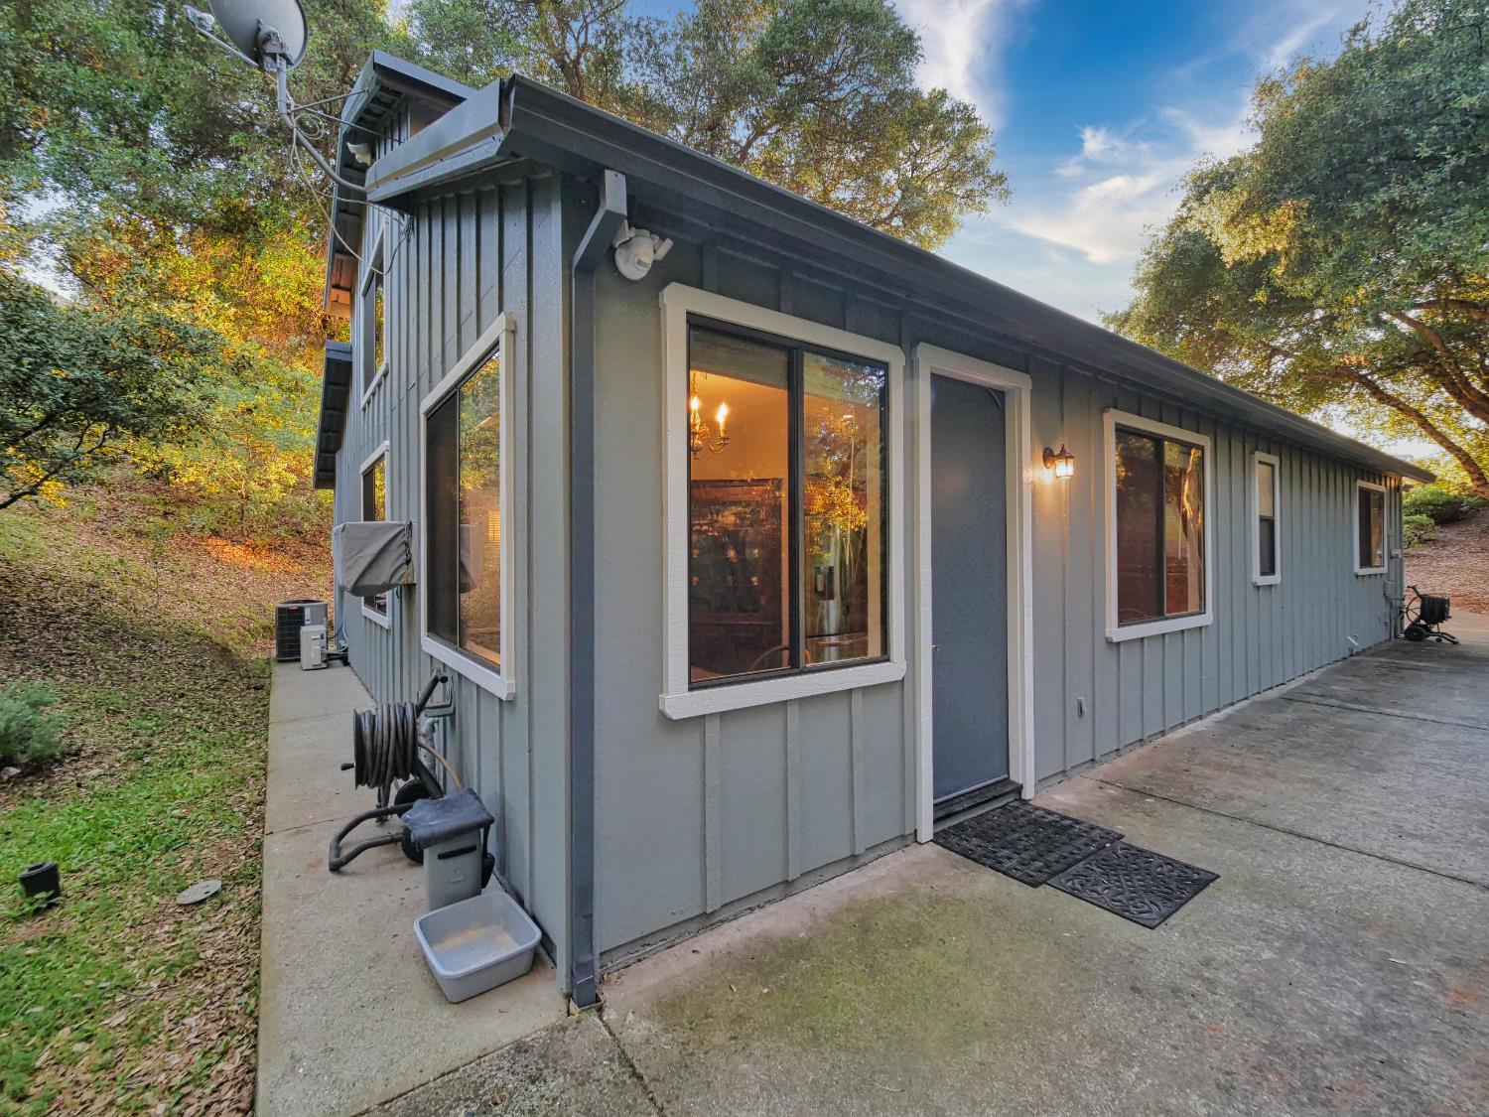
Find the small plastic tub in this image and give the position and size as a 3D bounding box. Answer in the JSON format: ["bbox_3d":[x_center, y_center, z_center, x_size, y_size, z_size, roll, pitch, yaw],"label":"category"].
[{"bbox_3d":[-0.932,1.333,2.091,0.325,0.105,0.430,0,0,-40],"label":"small plastic tub"}]

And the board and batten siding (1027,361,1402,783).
[{"bbox_3d":[6.330,0.009,6.829,11.431,2.663,0.090,0,0,-35],"label":"board and batten siding"}]

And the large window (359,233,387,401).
[{"bbox_3d":[-3.523,-2.194,5.717,0.100,1.242,1.891,0,0,-38],"label":"large window"}]

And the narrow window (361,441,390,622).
[{"bbox_3d":[-3.549,-0.186,5.761,0.100,1.573,2.139,0,0,-38],"label":"narrow window"}]

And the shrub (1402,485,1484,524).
[{"bbox_3d":[19.620,-1.527,17.000,1.800,1.150,2.600,0,0,-41],"label":"shrub"}]

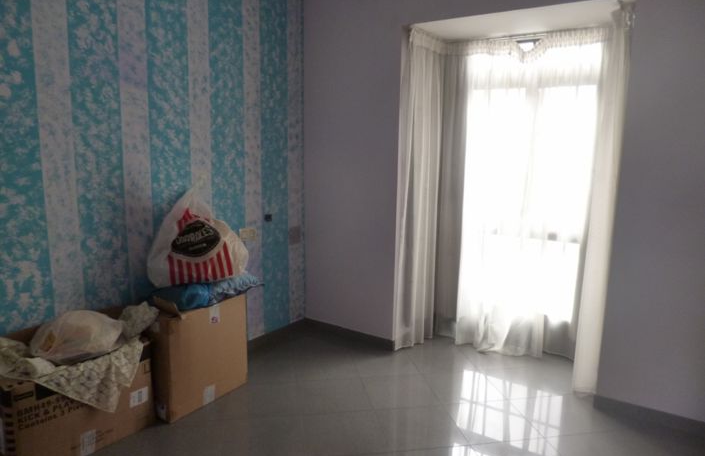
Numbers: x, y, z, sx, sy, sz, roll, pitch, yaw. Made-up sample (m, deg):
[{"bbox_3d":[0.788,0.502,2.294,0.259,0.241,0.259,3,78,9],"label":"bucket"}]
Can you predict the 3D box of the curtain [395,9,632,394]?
[{"bbox_3d":[1.049,-0.175,3.301,1.290,2.230,0.530,7,10,33],"label":"curtain"}]

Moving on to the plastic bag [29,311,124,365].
[{"bbox_3d":[-1.317,0.499,2.323,0.250,0.180,0.400,8,11,38],"label":"plastic bag"}]

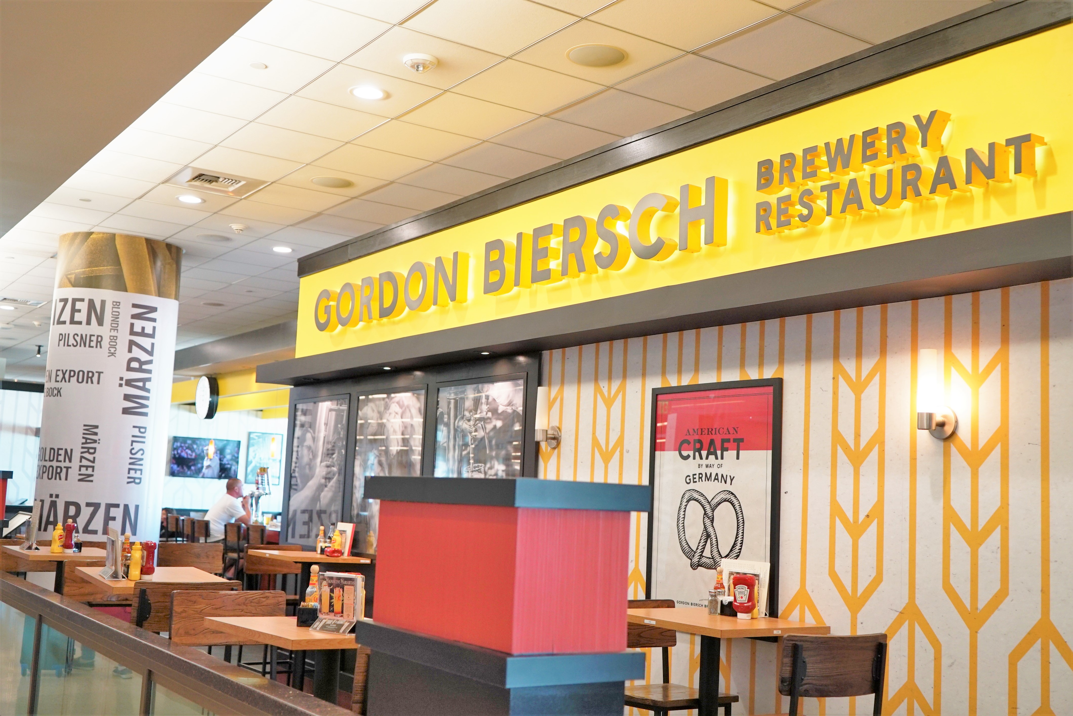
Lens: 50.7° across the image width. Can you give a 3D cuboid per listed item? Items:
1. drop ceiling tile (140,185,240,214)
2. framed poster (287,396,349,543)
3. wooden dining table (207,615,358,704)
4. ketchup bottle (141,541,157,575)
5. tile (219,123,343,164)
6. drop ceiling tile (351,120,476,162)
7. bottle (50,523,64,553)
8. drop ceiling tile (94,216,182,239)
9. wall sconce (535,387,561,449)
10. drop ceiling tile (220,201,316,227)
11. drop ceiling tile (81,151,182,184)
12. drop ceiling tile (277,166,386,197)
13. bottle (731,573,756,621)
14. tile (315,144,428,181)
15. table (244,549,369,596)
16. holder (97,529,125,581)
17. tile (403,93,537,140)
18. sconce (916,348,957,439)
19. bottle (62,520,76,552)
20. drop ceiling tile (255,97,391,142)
[{"bbox_3d":[-2.611,-1.209,8.545,0.603,0.020,0.603,7,-8,-34],"label":"drop ceiling tile"},{"bbox_3d":[-1.942,1.013,9.981,0.040,1.320,1.210,7,-8,-34],"label":"framed poster"},{"bbox_3d":[-0.775,1.484,3.990,0.630,1.067,0.630,8,-9,-40],"label":"wooden dining table"},{"bbox_3d":[-1.821,0.950,5.320,0.060,0.175,0.088,7,-8,-34],"label":"ketchup bottle"},{"bbox_3d":[-1.588,-1.339,7.052,0.605,0.025,0.605,7,-8,-34],"label":"tile"},{"bbox_3d":[-0.740,-1.321,6.891,0.605,0.025,0.605,7,-8,-34],"label":"drop ceiling tile"},{"bbox_3d":[-3.130,1.180,7.400,0.050,0.195,0.070,-1,-8,27],"label":"bottle"},{"bbox_3d":[-3.311,-1.123,9.559,0.605,0.025,0.605,7,-8,-34],"label":"drop ceiling tile"},{"bbox_3d":[0.063,0.344,6.490,0.146,0.345,0.128,7,-8,-34],"label":"wall sconce"},{"bbox_3d":[-2.119,-1.148,8.896,0.605,0.025,0.605,7,-8,-34],"label":"drop ceiling tile"},{"bbox_3d":[-2.776,-1.311,7.700,0.605,0.018,0.605,7,-8,-34],"label":"drop ceiling tile"},{"bbox_3d":[-1.421,-1.231,7.871,0.605,0.020,0.605,7,-8,-34],"label":"drop ceiling tile"},{"bbox_3d":[0.904,1.036,4.908,0.095,0.184,0.060,-1,-7,25],"label":"bottle"},{"bbox_3d":[-1.080,-1.274,7.375,0.603,0.020,0.603,7,-8,-34],"label":"tile"},{"bbox_3d":[-1.700,1.997,8.437,0.610,1.050,0.780,7,-8,-35],"label":"table"},{"bbox_3d":[-1.983,0.916,5.309,0.095,0.225,0.200,6,-7,-27],"label":"holder"},{"bbox_3d":[-0.394,-1.359,6.371,0.605,0.018,0.605,7,-8,-34],"label":"tile"},{"bbox_3d":[1.528,0.141,4.355,0.146,0.339,0.128,7,-8,-34],"label":"sconce"},{"bbox_3d":[-3.068,1.182,7.450,0.052,0.198,0.070,9,-10,-44],"label":"bottle"},{"bbox_3d":[-1.243,-1.382,6.550,0.605,0.025,0.605,7,-8,-34],"label":"drop ceiling tile"}]

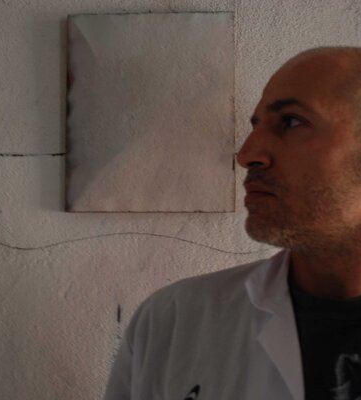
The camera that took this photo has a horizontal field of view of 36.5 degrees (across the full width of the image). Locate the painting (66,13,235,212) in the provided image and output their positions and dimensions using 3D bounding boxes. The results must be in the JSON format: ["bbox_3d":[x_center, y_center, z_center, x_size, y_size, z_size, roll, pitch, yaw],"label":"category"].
[{"bbox_3d":[-0.070,-0.205,1.291,0.391,0.470,0.022,0,-4,3],"label":"painting"}]

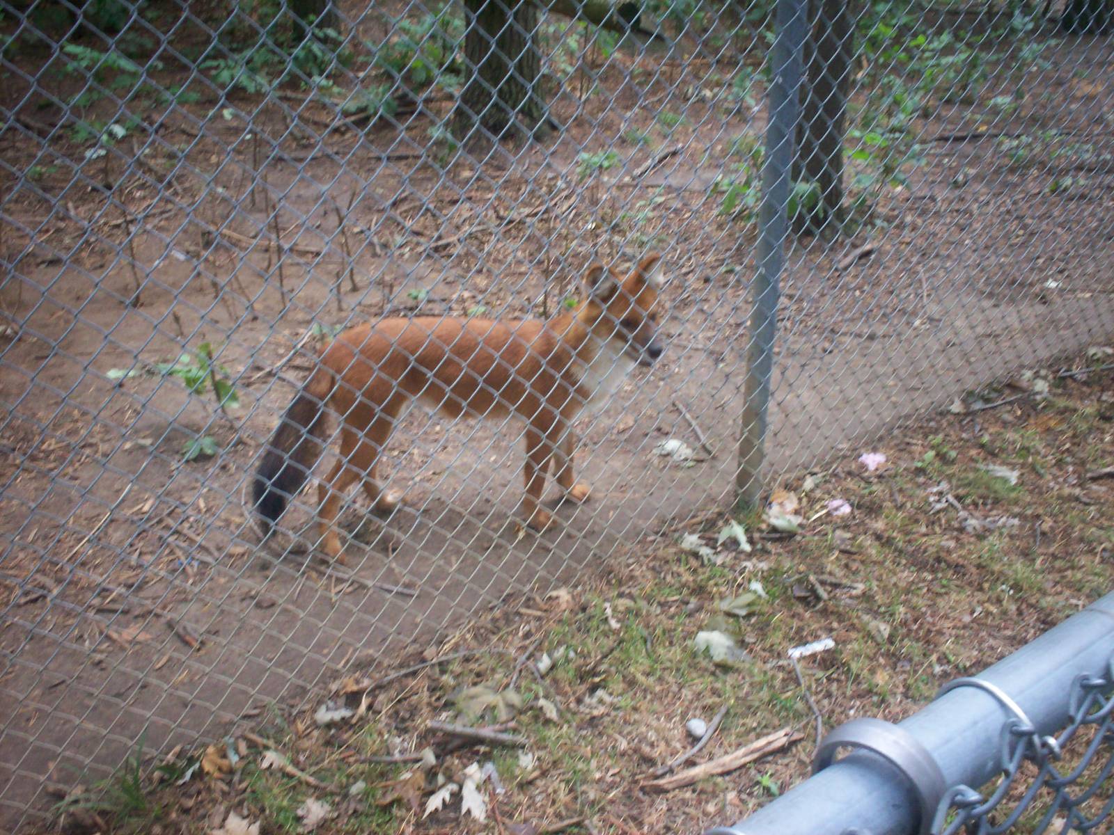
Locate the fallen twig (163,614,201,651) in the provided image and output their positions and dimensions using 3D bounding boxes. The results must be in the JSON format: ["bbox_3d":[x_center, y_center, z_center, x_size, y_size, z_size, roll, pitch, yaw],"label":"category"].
[{"bbox_3d":[-0.760,0.438,2.359,0.023,0.016,0.142,-20,33,-36],"label":"fallen twig"}]

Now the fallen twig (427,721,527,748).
[{"bbox_3d":[-0.144,0.569,2.075,0.184,0.018,0.018,8,27,15],"label":"fallen twig"}]

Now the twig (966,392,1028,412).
[{"bbox_3d":[1.252,-0.043,3.281,0.244,0.012,0.017,-15,30,-28],"label":"twig"}]

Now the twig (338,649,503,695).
[{"bbox_3d":[-0.262,0.492,2.261,0.334,0.018,0.034,-12,29,-24],"label":"twig"}]

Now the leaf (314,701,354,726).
[{"bbox_3d":[-0.418,0.550,2.135,0.072,0.022,0.050,1,26,0],"label":"leaf"}]

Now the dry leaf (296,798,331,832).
[{"bbox_3d":[-0.409,0.657,1.923,0.053,0.018,0.062,12,28,21],"label":"dry leaf"}]

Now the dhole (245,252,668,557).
[{"bbox_3d":[-0.227,-0.037,2.596,0.925,0.650,0.240,-3,26,-9],"label":"dhole"}]

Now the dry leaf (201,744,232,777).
[{"bbox_3d":[-0.597,0.601,2.032,0.056,0.025,0.062,1,26,0],"label":"dry leaf"}]

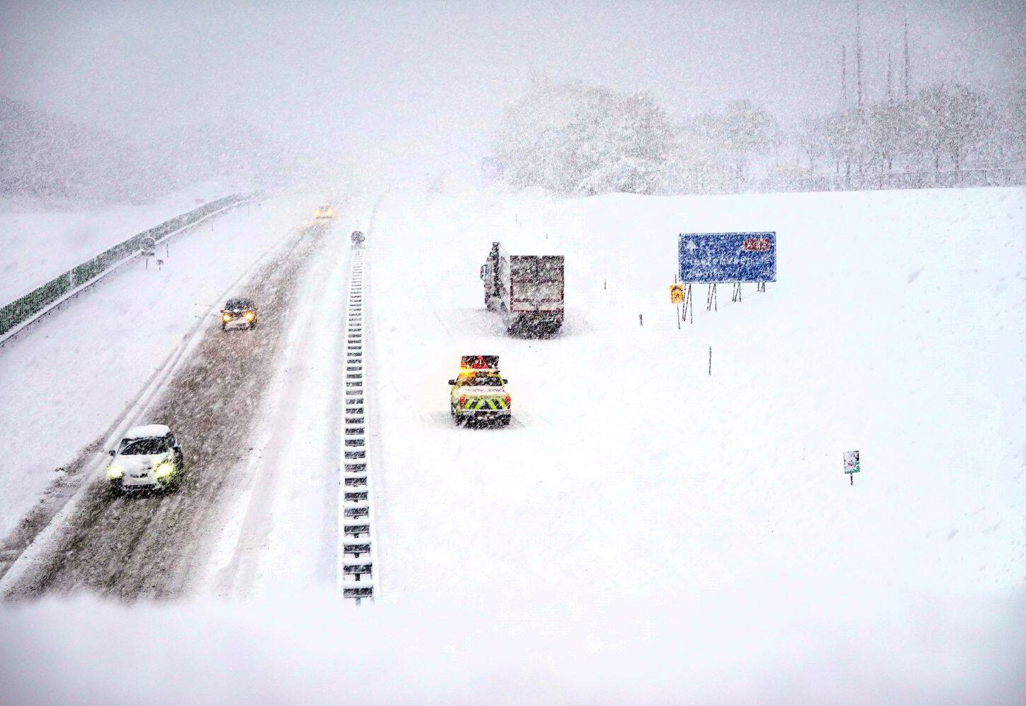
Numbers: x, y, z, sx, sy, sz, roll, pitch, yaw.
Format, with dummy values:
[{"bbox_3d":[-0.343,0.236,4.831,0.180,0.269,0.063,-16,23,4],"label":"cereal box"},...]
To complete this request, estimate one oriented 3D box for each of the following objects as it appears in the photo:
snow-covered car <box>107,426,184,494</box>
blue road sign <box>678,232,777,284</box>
[{"bbox_3d":[-10.564,3.127,66.362,1.800,1.560,4.300,-2,6,-3],"label":"snow-covered car"},{"bbox_3d":[10.536,-4.667,112.500,4.770,2.400,0.150,-2,6,-3],"label":"blue road sign"}]

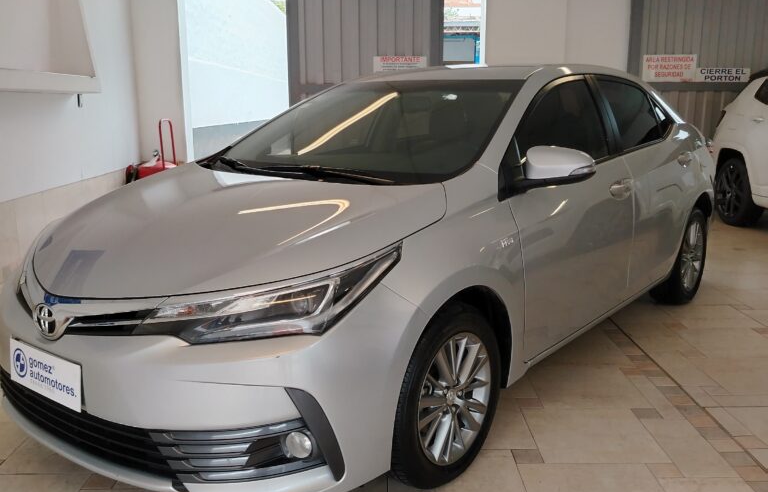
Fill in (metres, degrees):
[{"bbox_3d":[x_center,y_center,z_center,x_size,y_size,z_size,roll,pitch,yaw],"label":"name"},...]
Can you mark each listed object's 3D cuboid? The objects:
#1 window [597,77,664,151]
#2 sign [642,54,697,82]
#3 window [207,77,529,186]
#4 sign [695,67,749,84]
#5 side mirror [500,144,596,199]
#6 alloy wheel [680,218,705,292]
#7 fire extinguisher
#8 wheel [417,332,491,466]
[{"bbox_3d":[1.257,-0.675,3.608,0.050,0.365,0.680,-25,-7,39],"label":"window"},{"bbox_3d":[3.137,-1.939,7.785,0.616,0.292,0.015,0,11,0],"label":"sign"},{"bbox_3d":[-0.078,-0.539,3.108,1.380,0.120,0.970,9,40,37],"label":"window"},{"bbox_3d":[3.737,-1.872,7.802,0.598,0.154,0.015,0,11,0],"label":"sign"},{"bbox_3d":[0.586,-0.266,2.489,0.240,0.190,0.240,9,14,37],"label":"side mirror"},{"bbox_3d":[1.853,0.067,4.449,0.160,0.440,0.440,9,14,37],"label":"alloy wheel"},{"bbox_3d":[-2.327,-0.726,7.187,0.480,1.110,0.460,4,12,20],"label":"fire extinguisher"},{"bbox_3d":[0.179,0.490,2.373,0.160,0.440,0.440,9,14,37],"label":"wheel"}]

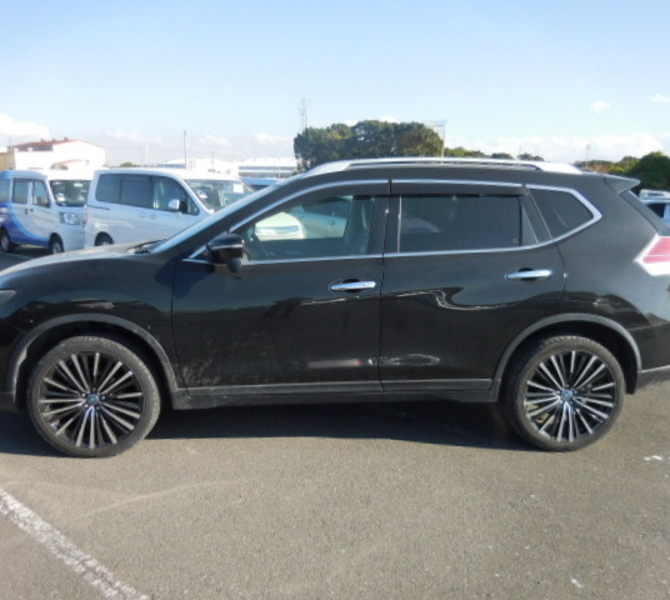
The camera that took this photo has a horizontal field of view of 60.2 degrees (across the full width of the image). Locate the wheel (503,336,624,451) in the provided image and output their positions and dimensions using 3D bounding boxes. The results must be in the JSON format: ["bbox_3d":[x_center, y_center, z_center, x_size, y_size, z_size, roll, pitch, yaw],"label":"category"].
[{"bbox_3d":[1.358,0.545,3.484,0.720,0.720,0.235,0,11,-4],"label":"wheel"}]

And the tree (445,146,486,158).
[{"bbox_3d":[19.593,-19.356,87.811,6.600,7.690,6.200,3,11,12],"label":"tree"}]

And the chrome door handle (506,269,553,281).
[{"bbox_3d":[1.098,-0.144,3.261,0.260,0.048,0.055,0,10,-4],"label":"chrome door handle"}]

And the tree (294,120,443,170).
[{"bbox_3d":[3.814,-16.309,68.027,17.500,8.820,11.000,2,11,3],"label":"tree"}]

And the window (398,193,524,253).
[{"bbox_3d":[0.714,-0.440,3.294,0.700,0.350,0.060,0,-9,-4],"label":"window"}]

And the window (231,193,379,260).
[{"bbox_3d":[-0.166,-0.408,3.255,0.770,0.410,0.080,0,-4,-4],"label":"window"}]

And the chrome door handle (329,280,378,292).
[{"bbox_3d":[0.099,-0.077,3.155,0.245,0.045,0.055,-4,11,-3],"label":"chrome door handle"}]

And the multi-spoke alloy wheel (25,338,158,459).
[{"bbox_3d":[-1.342,0.531,3.293,0.690,0.690,0.235,0,10,-4],"label":"multi-spoke alloy wheel"}]

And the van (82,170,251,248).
[{"bbox_3d":[-2.670,-1.410,10.580,4.550,1.850,1.700,9,13,38],"label":"van"}]

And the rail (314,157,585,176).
[{"bbox_3d":[0.655,-0.785,3.428,1.670,0.110,0.075,-1,11,-4],"label":"rail"}]

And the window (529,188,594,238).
[{"bbox_3d":[1.330,-0.507,3.374,0.370,0.300,0.060,1,-9,-8],"label":"window"}]

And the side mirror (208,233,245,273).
[{"bbox_3d":[-0.565,-0.244,3.023,0.180,0.190,0.230,0,11,-4],"label":"side mirror"}]

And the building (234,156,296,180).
[{"bbox_3d":[-13.625,-24.585,118.516,16.000,8.300,12.000,0,10,-7],"label":"building"}]

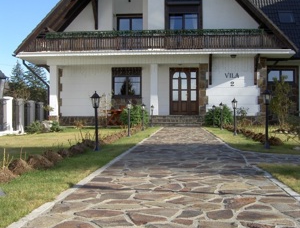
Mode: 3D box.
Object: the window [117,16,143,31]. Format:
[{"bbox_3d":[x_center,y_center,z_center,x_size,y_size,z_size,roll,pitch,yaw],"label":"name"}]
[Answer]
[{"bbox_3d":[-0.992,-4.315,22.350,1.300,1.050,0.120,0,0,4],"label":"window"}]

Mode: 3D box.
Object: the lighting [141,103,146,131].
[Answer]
[{"bbox_3d":[-0.228,0.137,16.300,0.165,0.970,0.165,0,0,4],"label":"lighting"}]

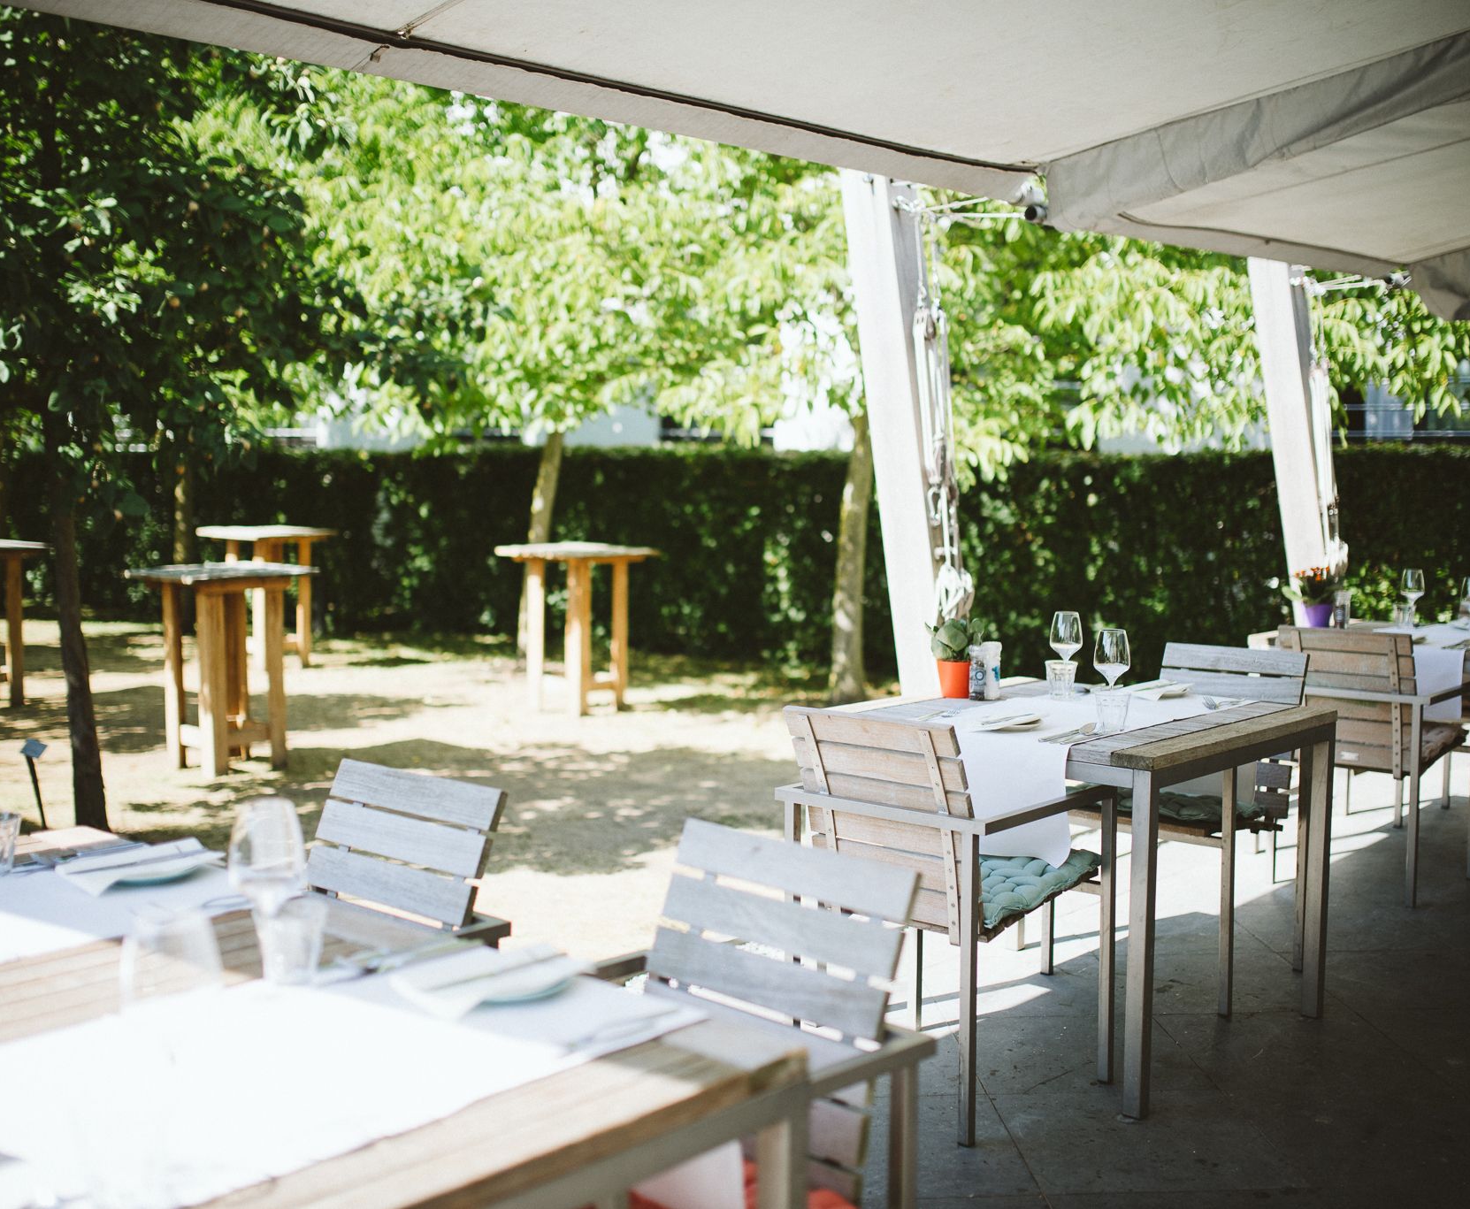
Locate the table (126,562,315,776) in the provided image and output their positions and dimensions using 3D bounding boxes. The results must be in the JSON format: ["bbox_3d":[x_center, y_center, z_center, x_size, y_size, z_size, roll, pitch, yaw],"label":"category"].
[{"bbox_3d":[-2.859,0.371,9.893,0.785,1.100,0.785,5,7,41],"label":"table"}]

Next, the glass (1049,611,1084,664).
[{"bbox_3d":[0.848,0.124,4.497,0.085,0.208,0.085,5,7,40],"label":"glass"}]

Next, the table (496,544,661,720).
[{"bbox_3d":[-1.082,0.180,12.183,0.785,1.100,0.785,4,6,35],"label":"table"}]

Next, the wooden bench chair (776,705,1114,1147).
[{"bbox_3d":[0.448,0.619,3.764,0.537,0.828,0.563,5,7,43],"label":"wooden bench chair"}]

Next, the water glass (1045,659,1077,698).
[{"bbox_3d":[0.823,0.190,4.423,0.083,0.088,0.083,1,5,0],"label":"water glass"}]

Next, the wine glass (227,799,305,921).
[{"bbox_3d":[-0.512,0.322,1.946,0.083,0.216,0.083,5,7,41],"label":"wine glass"}]

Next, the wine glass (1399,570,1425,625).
[{"bbox_3d":[2.493,-0.026,6.471,0.085,0.206,0.085,5,7,40],"label":"wine glass"}]

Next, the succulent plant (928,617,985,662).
[{"bbox_3d":[0.557,0.085,4.410,0.140,0.115,0.135,5,7,41],"label":"succulent plant"}]

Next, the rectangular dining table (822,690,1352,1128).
[{"bbox_3d":[0.798,0.629,4.215,0.890,0.750,0.910,5,7,40],"label":"rectangular dining table"}]

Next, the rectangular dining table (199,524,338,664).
[{"bbox_3d":[-3.787,-0.035,14.298,0.785,1.100,0.785,5,7,41],"label":"rectangular dining table"}]

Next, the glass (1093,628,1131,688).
[{"bbox_3d":[0.850,0.164,3.957,0.084,0.215,0.084,5,7,41],"label":"glass"}]

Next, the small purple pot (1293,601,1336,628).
[{"bbox_3d":[2.058,0.044,6.217,0.115,0.100,0.115,1,5,0],"label":"small purple pot"}]

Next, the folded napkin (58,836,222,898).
[{"bbox_3d":[-0.829,0.364,2.471,0.130,0.034,0.215,5,6,39],"label":"folded napkin"}]

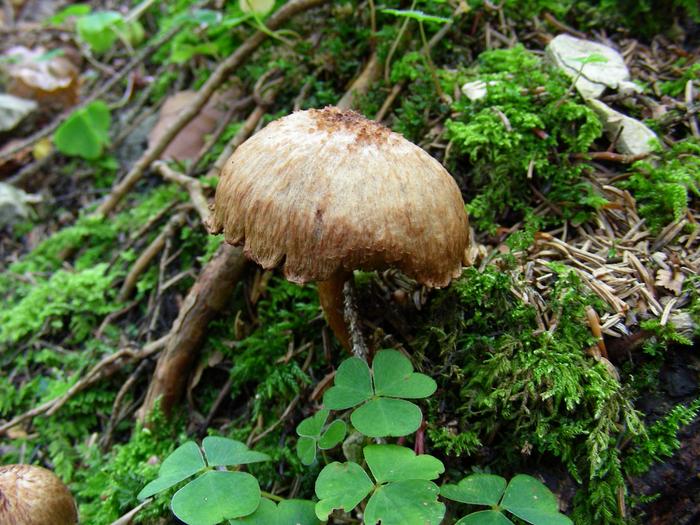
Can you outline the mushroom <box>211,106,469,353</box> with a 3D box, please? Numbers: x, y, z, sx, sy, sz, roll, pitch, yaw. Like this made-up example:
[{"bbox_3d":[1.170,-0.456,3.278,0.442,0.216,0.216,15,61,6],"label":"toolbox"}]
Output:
[{"bbox_3d":[-0.003,-0.006,0.226,0.074,0.079,0.071,3,22,0],"label":"mushroom"}]

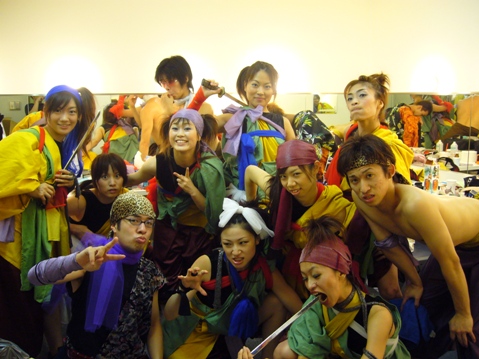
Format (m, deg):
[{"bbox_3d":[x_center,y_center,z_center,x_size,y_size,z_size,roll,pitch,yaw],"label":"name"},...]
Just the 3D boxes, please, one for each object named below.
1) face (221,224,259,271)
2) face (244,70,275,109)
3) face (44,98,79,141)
[{"bbox_3d":[0.000,0.267,1.900,0.150,0.190,0.140,-5,7,14],"label":"face"},{"bbox_3d":[0.099,-0.446,2.400,0.150,0.190,0.140,7,5,3],"label":"face"},{"bbox_3d":[-0.779,-0.263,2.120,0.150,0.190,0.140,5,3,-18],"label":"face"}]

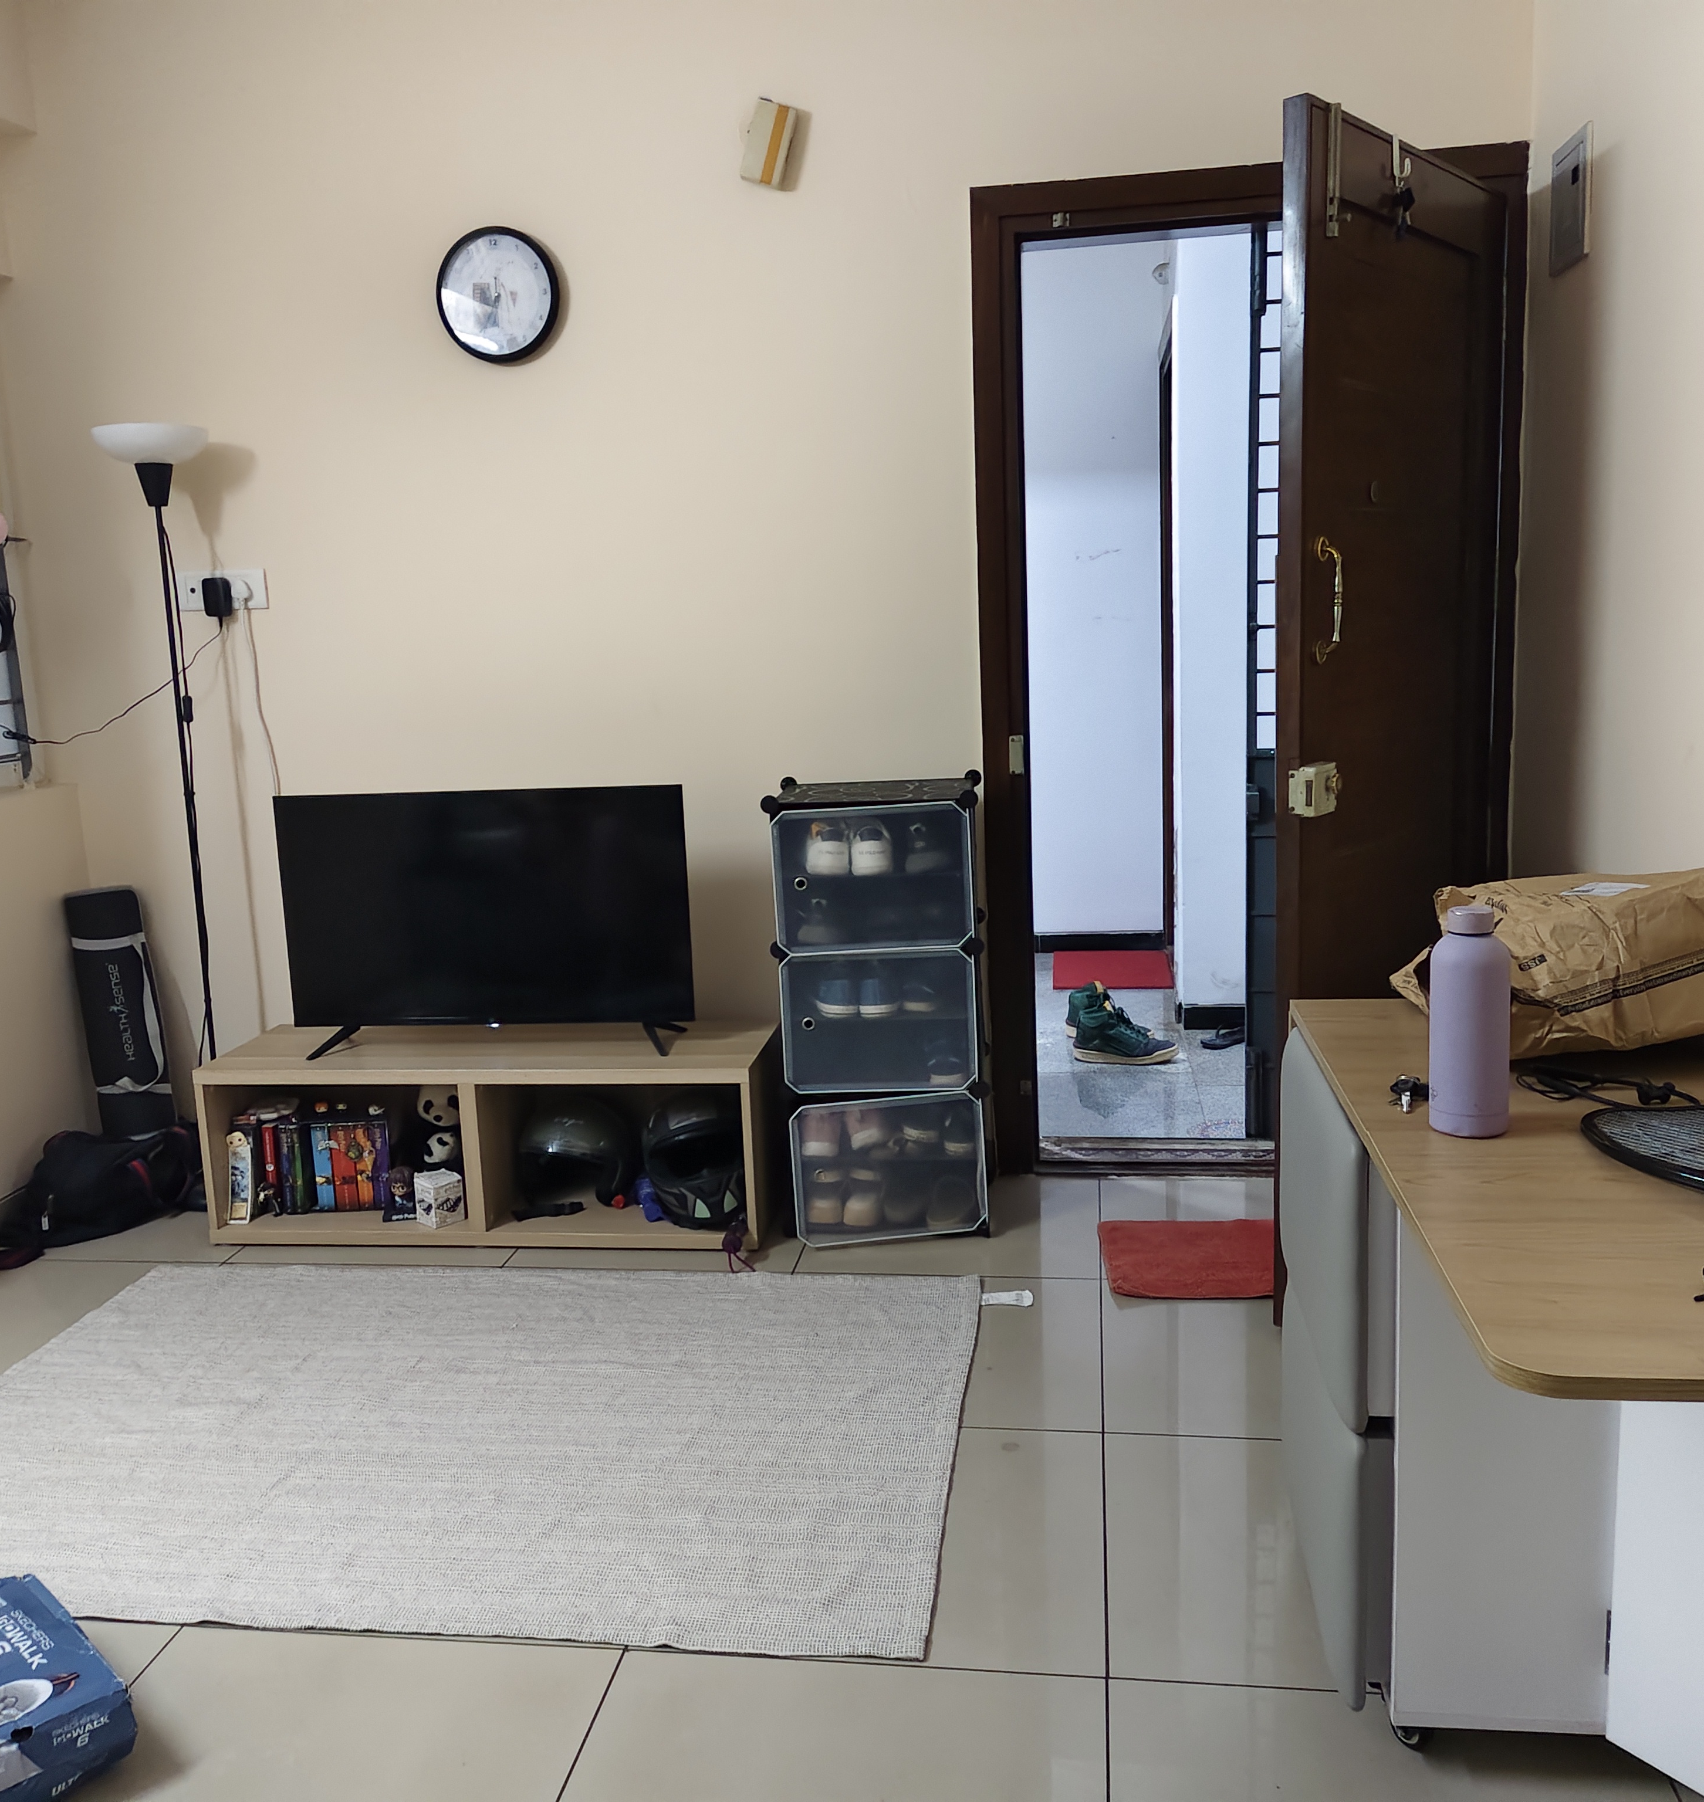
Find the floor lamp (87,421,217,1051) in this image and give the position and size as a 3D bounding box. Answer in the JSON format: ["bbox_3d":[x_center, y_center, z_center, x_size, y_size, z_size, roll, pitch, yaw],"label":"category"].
[{"bbox_3d":[-1.491,-0.171,3.755,0.275,1.748,0.275,-1,10,8],"label":"floor lamp"}]

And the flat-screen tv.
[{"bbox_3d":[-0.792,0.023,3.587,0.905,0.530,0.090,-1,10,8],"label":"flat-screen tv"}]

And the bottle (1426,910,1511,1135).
[{"bbox_3d":[0.610,0.116,1.657,0.077,0.227,0.077,-1,10,8],"label":"bottle"}]

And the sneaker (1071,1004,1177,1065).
[{"bbox_3d":[0.772,0.370,4.717,0.285,0.166,0.110,1,11,16],"label":"sneaker"}]

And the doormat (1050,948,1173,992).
[{"bbox_3d":[0.902,0.233,5.788,0.400,0.012,0.610,-1,10,8],"label":"doormat"}]

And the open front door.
[{"bbox_3d":[1.018,-0.321,3.132,0.045,2.045,0.936,6,13,38],"label":"open front door"}]

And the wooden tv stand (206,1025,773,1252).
[{"bbox_3d":[-0.762,0.504,3.622,1.185,0.384,0.353,-1,10,8],"label":"wooden tv stand"}]

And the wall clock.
[{"bbox_3d":[-0.763,-1.309,3.605,0.285,0.285,0.042,-1,10,8],"label":"wall clock"}]

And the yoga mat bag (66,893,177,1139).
[{"bbox_3d":[-1.697,0.342,3.901,0.175,0.712,0.175,-8,4,-10],"label":"yoga mat bag"}]

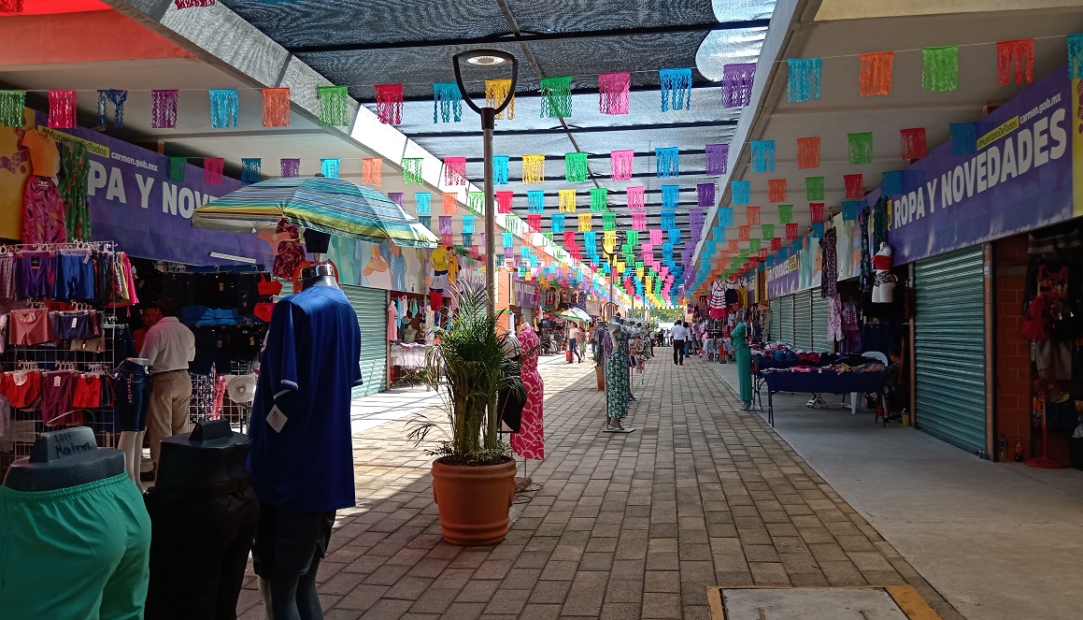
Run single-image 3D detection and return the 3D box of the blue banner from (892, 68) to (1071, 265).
[{"bbox_3d":[4.784,-1.341,9.815,0.060,1.297,5.909,-1,-1,9],"label":"blue banner"}]

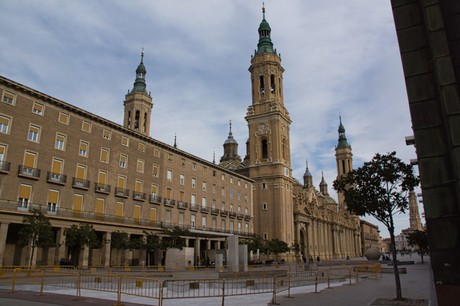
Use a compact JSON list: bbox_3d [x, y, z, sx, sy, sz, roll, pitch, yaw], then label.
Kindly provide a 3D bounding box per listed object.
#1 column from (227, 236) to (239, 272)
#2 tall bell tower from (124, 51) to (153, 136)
[{"bbox_3d":[0.353,10.717,36.873,1.000,3.700,0.820,-9,-19,29],"label":"column"},{"bbox_3d":[-38.612,-3.572,141.210,11.700,90.600,11.700,-9,-19,29],"label":"tall bell tower"}]

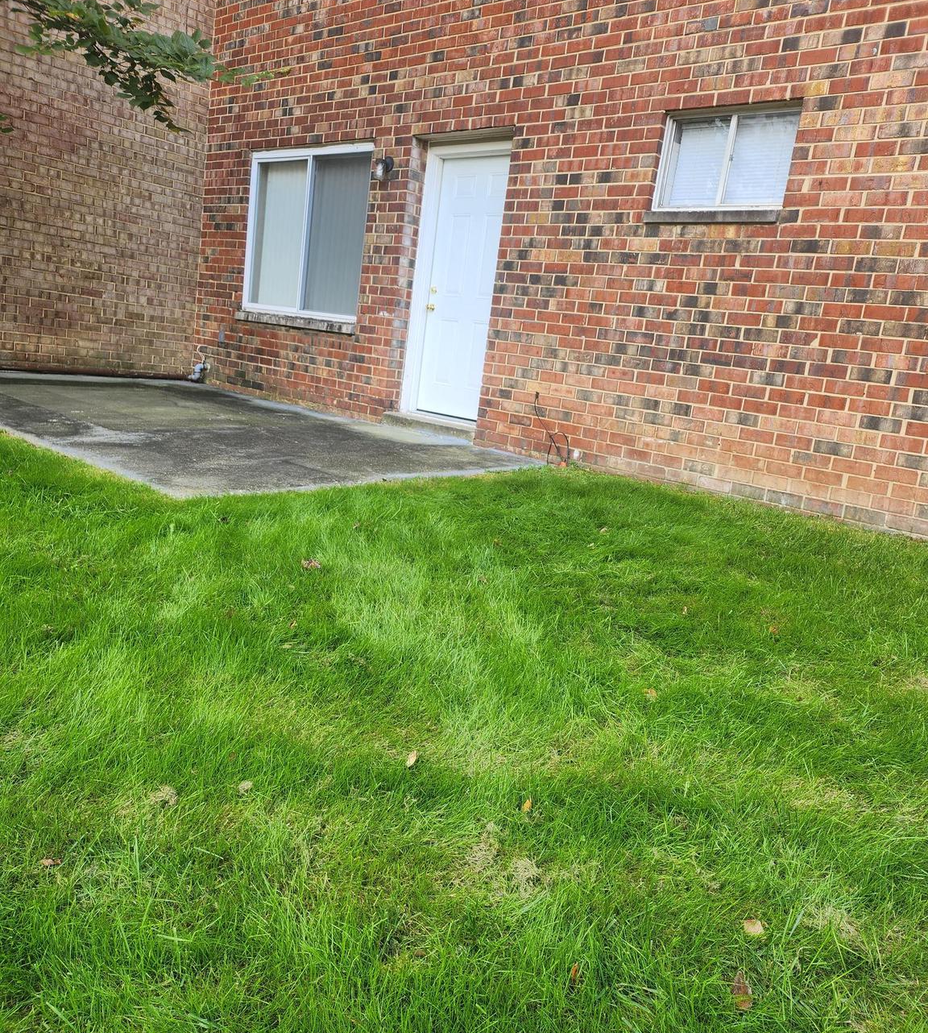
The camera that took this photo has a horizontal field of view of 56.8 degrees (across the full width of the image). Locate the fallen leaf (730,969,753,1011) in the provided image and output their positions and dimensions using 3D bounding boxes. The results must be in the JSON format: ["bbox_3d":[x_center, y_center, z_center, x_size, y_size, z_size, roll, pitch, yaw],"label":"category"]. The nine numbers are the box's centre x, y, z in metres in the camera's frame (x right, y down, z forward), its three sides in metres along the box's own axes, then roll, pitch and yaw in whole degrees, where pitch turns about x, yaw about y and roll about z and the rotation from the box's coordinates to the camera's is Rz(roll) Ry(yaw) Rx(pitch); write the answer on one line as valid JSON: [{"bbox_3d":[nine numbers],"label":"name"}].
[{"bbox_3d":[0.520,0.886,1.607,0.047,0.030,0.085,12,13,23],"label":"fallen leaf"}]

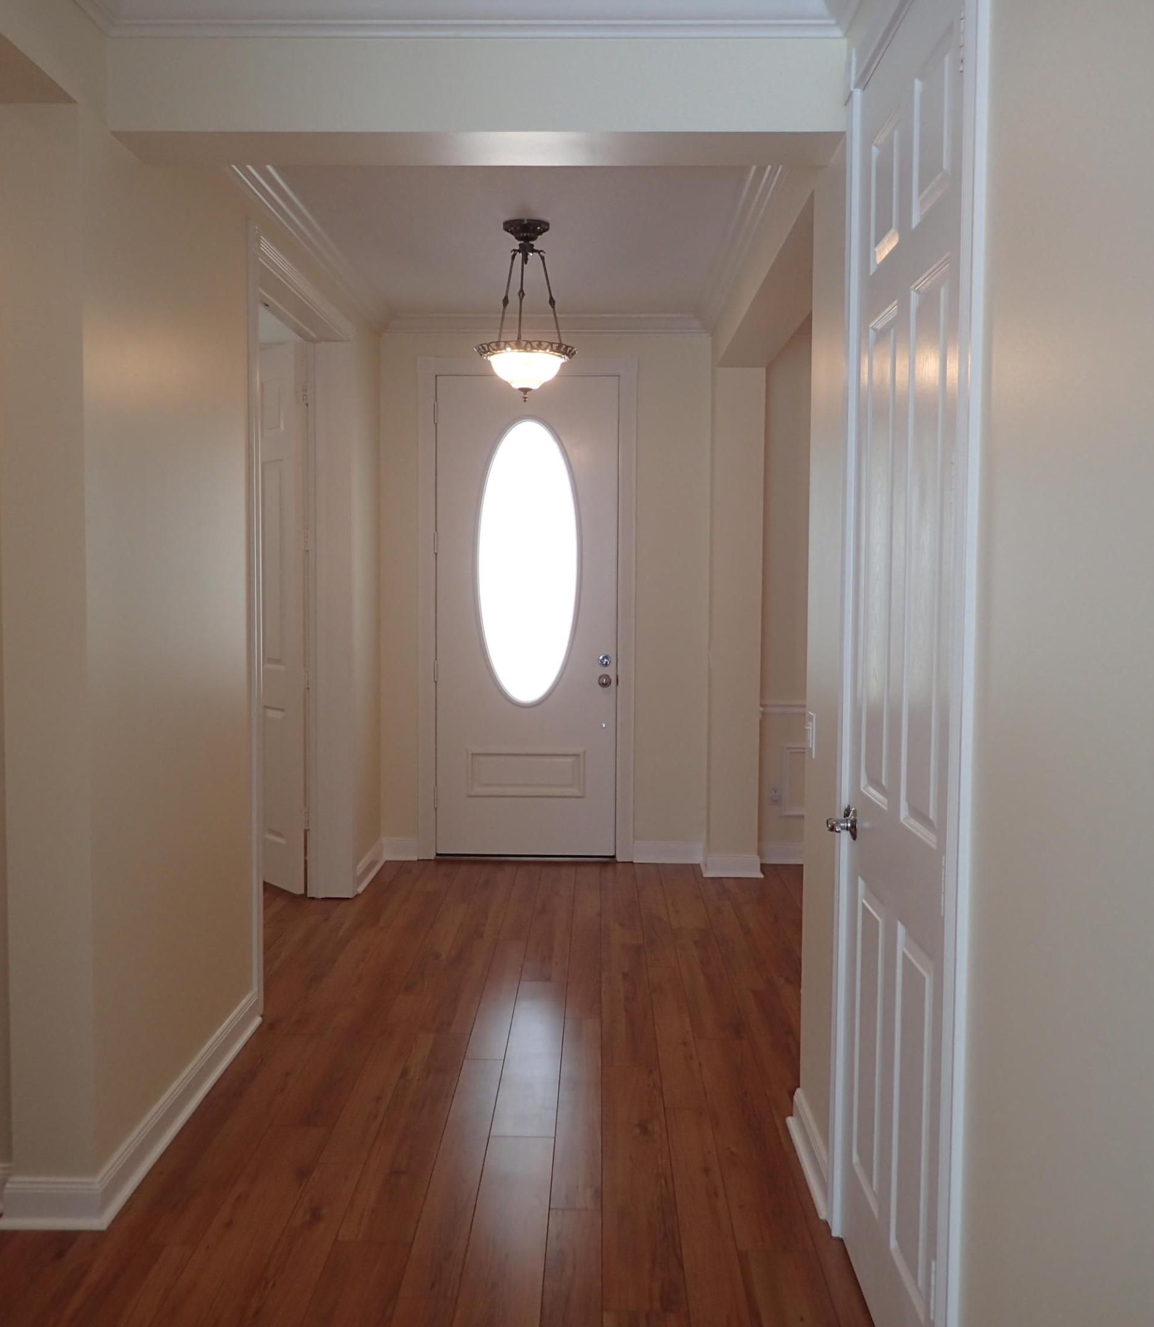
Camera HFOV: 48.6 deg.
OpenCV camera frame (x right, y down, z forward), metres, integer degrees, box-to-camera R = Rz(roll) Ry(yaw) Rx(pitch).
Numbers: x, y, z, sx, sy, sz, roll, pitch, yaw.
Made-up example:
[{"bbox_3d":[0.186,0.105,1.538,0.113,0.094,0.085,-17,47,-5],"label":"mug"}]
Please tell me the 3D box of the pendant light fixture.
[{"bbox_3d":[-0.188,-1.287,4.701,0.380,0.640,0.380,0,4,1],"label":"pendant light fixture"}]

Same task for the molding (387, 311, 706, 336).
[{"bbox_3d":[-0.149,-1.657,6.242,1.620,0.105,0.085,0,4,1],"label":"molding"}]

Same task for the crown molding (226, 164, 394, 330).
[{"bbox_3d":[-0.945,-1.566,4.779,0.085,0.105,3.045,0,4,1],"label":"crown molding"}]

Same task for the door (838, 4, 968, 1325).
[{"bbox_3d":[0.594,0.056,2.329,0.040,2.405,0.760,0,4,1],"label":"door"}]

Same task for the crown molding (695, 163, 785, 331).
[{"bbox_3d":[0.592,-1.556,4.753,0.085,0.105,3.045,0,4,1],"label":"crown molding"}]

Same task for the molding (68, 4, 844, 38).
[{"bbox_3d":[-0.214,-1.433,2.785,1.630,0.105,0.085,0,4,1],"label":"molding"}]

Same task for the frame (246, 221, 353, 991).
[{"bbox_3d":[-1.093,-0.160,4.809,0.220,2.518,1.740,0,4,1],"label":"frame"}]

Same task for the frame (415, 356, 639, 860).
[{"bbox_3d":[-0.254,-0.260,6.417,1.102,2.519,0.130,0,4,1],"label":"frame"}]

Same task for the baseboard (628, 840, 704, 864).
[{"bbox_3d":[0.463,0.949,6.428,0.349,0.113,0.028,0,4,1],"label":"baseboard"}]

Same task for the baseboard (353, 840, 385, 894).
[{"bbox_3d":[-0.980,0.962,6.105,0.026,0.113,0.705,0,4,1],"label":"baseboard"}]

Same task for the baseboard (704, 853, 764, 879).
[{"bbox_3d":[0.748,0.970,6.118,0.278,0.113,0.030,0,4,1],"label":"baseboard"}]

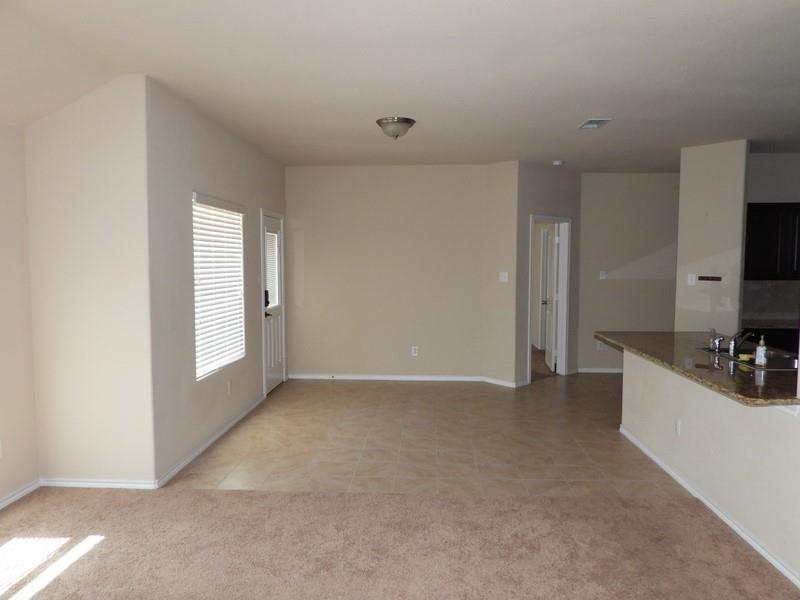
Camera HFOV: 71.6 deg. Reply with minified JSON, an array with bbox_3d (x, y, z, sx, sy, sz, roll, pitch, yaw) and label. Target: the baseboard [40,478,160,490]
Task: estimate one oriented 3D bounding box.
[{"bbox_3d":[-2.039,1.242,3.761,0.830,0.065,0.020,0,4,3],"label":"baseboard"}]

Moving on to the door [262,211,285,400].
[{"bbox_3d":[-1.493,0.049,6.578,0.060,2.050,0.830,0,4,3],"label":"door"}]

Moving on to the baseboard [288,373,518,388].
[{"bbox_3d":[-0.020,1.025,7.072,2.910,0.075,0.310,0,4,3],"label":"baseboard"}]

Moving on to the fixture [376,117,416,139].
[{"bbox_3d":[-0.031,-1.474,4.846,0.340,0.155,0.340,0,4,3],"label":"fixture"}]

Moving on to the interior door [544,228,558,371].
[{"bbox_3d":[2.180,-0.027,7.983,0.040,2.030,0.730,0,4,5],"label":"interior door"}]

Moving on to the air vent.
[{"bbox_3d":[1.723,-1.543,4.907,0.220,0.025,0.330,0,4,3],"label":"air vent"}]

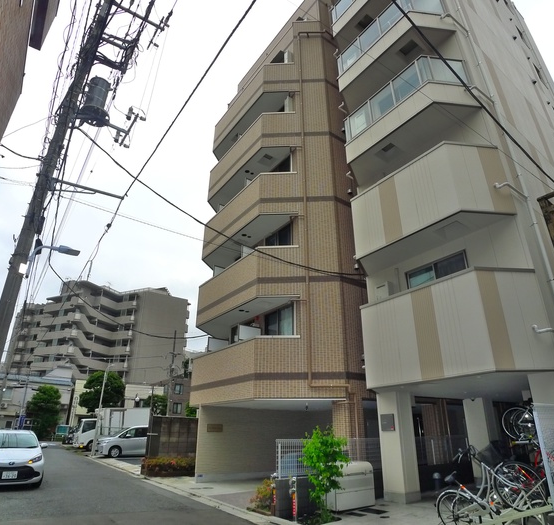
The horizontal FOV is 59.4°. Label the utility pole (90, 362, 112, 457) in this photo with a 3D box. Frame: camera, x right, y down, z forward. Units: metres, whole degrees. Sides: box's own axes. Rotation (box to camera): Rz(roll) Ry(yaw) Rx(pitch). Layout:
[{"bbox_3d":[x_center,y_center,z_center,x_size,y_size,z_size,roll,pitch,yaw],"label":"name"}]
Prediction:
[{"bbox_3d":[-9.716,8.053,26.875,0.400,5.000,0.300,11,-23,-25],"label":"utility pole"}]

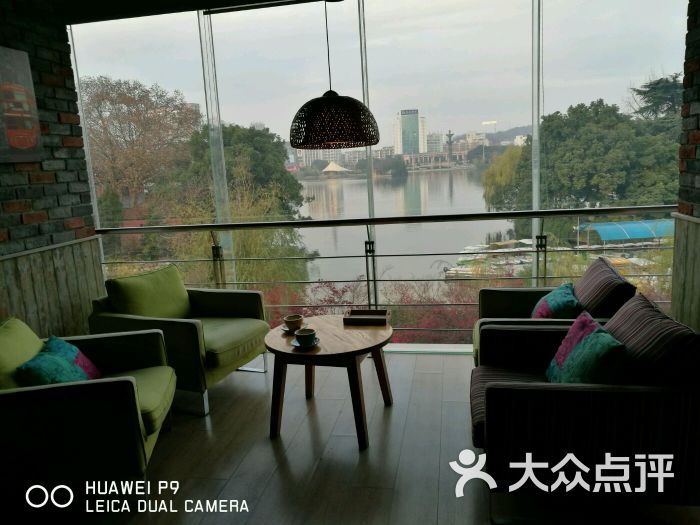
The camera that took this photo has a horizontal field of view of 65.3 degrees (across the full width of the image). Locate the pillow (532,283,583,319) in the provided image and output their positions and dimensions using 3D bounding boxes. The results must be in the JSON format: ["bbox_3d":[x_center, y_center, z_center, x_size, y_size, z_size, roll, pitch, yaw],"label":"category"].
[{"bbox_3d":[1.217,0.307,3.261,0.130,0.390,0.390,41,20,2],"label":"pillow"}]

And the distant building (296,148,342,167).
[{"bbox_3d":[-22.344,-76.923,408.000,34.000,18.000,15.000,-3,10,0],"label":"distant building"}]

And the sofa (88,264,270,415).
[{"bbox_3d":[-1.161,0.489,3.888,0.920,0.820,0.790,1,11,20],"label":"sofa"}]

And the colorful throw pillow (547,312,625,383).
[{"bbox_3d":[0.998,0.439,2.328,0.130,0.390,0.390,24,14,-3],"label":"colorful throw pillow"}]

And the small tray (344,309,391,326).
[{"bbox_3d":[0.108,0.334,3.364,0.260,0.060,0.190,-1,10,11],"label":"small tray"}]

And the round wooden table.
[{"bbox_3d":[-0.115,0.685,3.224,0.750,0.560,0.750,-3,10,0],"label":"round wooden table"}]

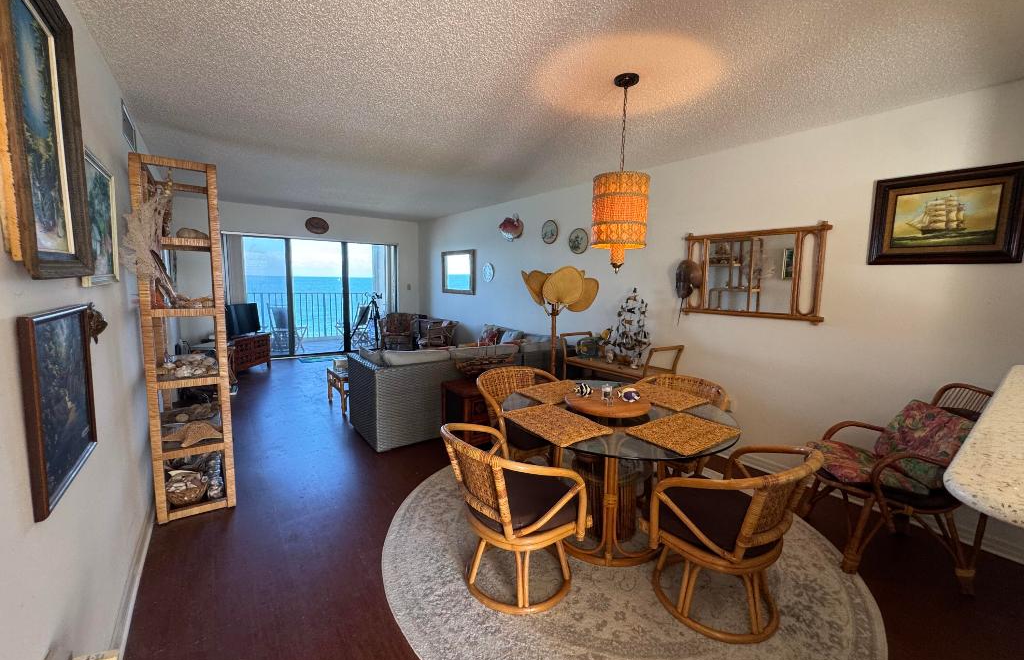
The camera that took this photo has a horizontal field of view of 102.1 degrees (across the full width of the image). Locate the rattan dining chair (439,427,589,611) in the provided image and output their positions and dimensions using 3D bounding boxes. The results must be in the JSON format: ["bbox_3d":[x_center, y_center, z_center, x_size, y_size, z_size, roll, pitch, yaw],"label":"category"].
[{"bbox_3d":[0.001,0.798,1.925,0.604,0.755,0.614,-4,8,-37],"label":"rattan dining chair"}]

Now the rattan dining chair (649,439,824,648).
[{"bbox_3d":[0.930,0.836,1.811,0.580,0.730,0.590,-3,8,-33],"label":"rattan dining chair"}]

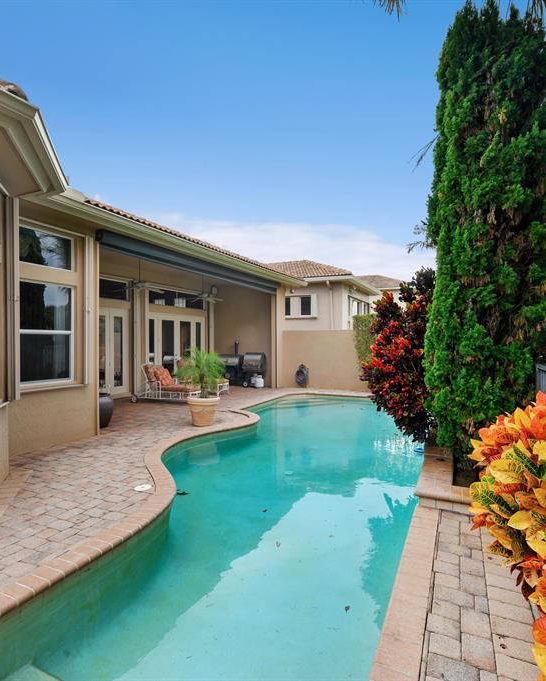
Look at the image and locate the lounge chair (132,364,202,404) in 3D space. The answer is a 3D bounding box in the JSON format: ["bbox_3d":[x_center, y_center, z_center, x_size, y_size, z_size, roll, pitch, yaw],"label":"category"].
[{"bbox_3d":[-2.862,1.146,10.796,1.750,1.030,0.700,0,0,11],"label":"lounge chair"}]

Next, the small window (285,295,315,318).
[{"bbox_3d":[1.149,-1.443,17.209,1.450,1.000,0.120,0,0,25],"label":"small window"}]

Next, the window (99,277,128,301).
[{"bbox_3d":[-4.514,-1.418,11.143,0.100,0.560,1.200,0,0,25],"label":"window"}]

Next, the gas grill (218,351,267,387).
[{"bbox_3d":[-1.090,1.045,14.527,1.680,1.240,0.680,0,0,25],"label":"gas grill"}]

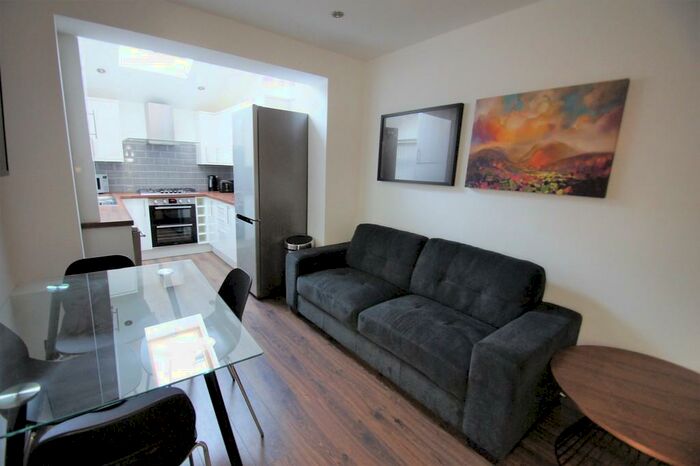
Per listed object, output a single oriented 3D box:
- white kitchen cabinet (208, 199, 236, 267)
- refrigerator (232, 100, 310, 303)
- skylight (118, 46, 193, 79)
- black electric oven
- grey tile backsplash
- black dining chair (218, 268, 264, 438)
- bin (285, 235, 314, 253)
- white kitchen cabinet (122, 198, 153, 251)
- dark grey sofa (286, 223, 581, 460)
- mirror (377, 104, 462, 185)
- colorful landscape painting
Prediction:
[{"bbox_3d":[-1.508,-0.012,4.163,0.570,0.870,1.450,-7,14,-39],"label":"white kitchen cabinet"},{"bbox_3d":[-0.869,-0.316,3.228,0.590,1.890,0.590,-7,14,-39],"label":"refrigerator"},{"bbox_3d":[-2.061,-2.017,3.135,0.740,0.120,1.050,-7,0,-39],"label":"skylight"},{"bbox_3d":[-2.699,-0.193,4.403,0.595,0.720,0.550,-7,14,-39],"label":"black electric oven"},{"bbox_3d":[-2.874,-1.000,4.479,2.060,0.760,0.020,-7,14,-39],"label":"grey tile backsplash"},{"bbox_3d":[-0.728,0.594,1.425,0.510,0.810,0.490,-7,14,-39],"label":"black dining chair"},{"bbox_3d":[-0.517,0.373,3.019,0.285,0.650,0.285,-7,15,-41],"label":"bin"},{"bbox_3d":[-3.055,-0.151,4.139,0.310,0.730,0.570,-7,14,-39],"label":"white kitchen cabinet"},{"bbox_3d":[0.372,0.459,2.282,0.860,0.840,1.990,-7,15,-41],"label":"dark grey sofa"},{"bbox_3d":[0.592,-0.769,2.636,0.030,0.640,0.832,-8,15,-43],"label":"mirror"},{"bbox_3d":[1.244,-0.606,1.977,0.030,0.650,0.852,-8,15,-43],"label":"colorful landscape painting"}]

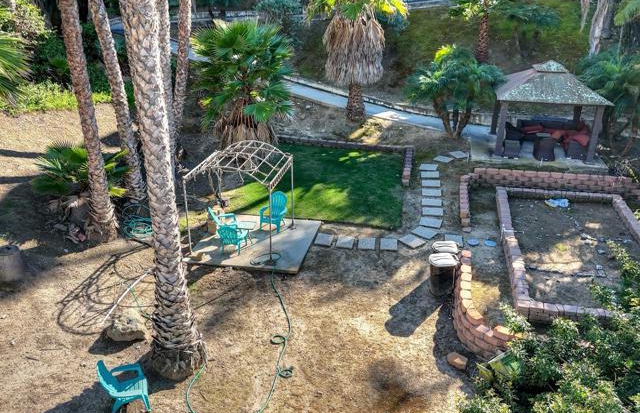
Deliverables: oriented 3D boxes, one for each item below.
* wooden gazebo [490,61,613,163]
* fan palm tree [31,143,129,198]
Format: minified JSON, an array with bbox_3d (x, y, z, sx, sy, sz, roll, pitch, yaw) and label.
[{"bbox_3d":[8.455,-3.810,17.446,3.650,3.220,3.700,7,24,15],"label":"wooden gazebo"},{"bbox_3d":[-7.444,-0.710,14.286,2.950,1.950,2.850,0,23,0],"label":"fan palm tree"}]

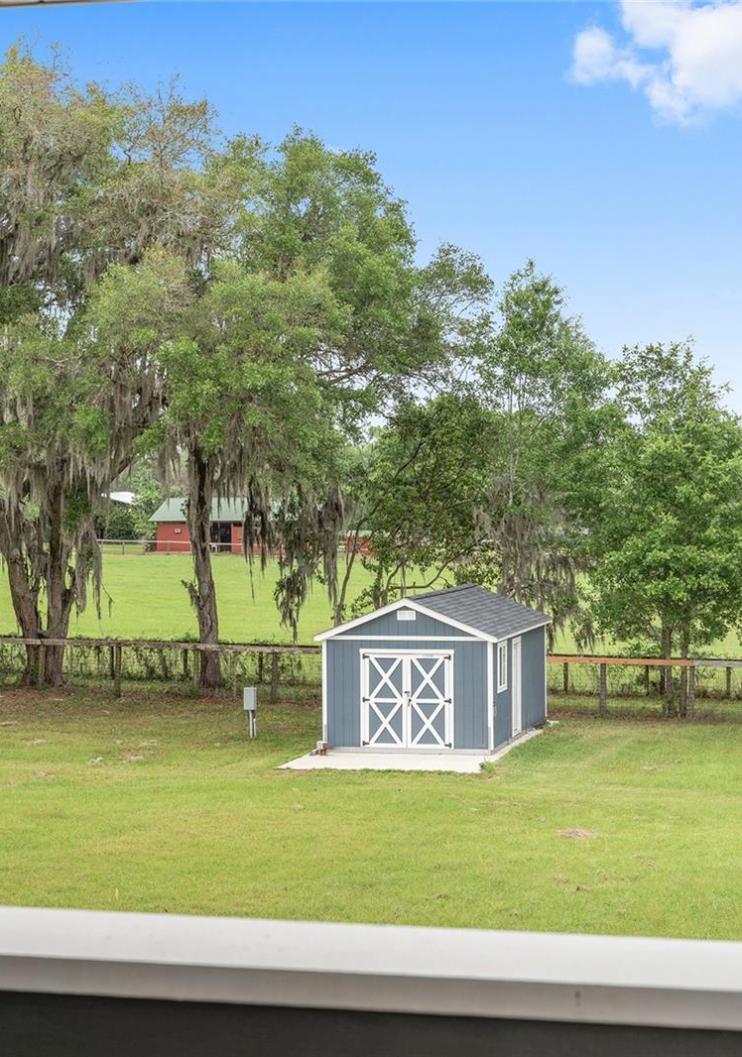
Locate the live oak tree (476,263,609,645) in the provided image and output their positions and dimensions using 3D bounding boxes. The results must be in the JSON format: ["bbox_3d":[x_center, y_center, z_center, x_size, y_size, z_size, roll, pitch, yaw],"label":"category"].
[{"bbox_3d":[4.631,-1.276,57.000,3.700,11.448,3.800,-1,1,0],"label":"live oak tree"}]

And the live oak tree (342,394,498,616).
[{"bbox_3d":[1.293,0.458,57.000,4.100,8.047,4.100,-1,1,0],"label":"live oak tree"}]

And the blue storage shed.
[{"bbox_3d":[1.611,3.050,48.980,3.929,3.311,7.410,0,1,14],"label":"blue storage shed"}]

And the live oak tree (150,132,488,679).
[{"bbox_3d":[-1.471,-3.430,61.000,9.300,15.542,8.800,-1,1,0],"label":"live oak tree"}]

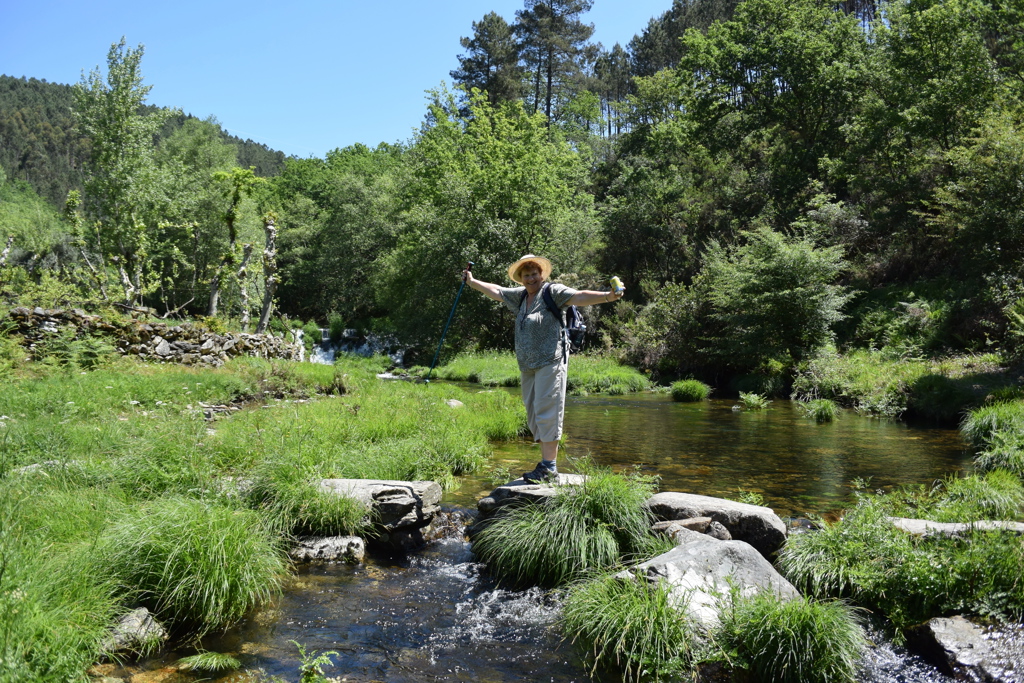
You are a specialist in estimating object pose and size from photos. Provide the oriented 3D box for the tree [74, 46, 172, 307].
[{"bbox_3d":[-11.693,-5.090,23.000,2.800,8.000,2.800,0,2,0],"label":"tree"}]

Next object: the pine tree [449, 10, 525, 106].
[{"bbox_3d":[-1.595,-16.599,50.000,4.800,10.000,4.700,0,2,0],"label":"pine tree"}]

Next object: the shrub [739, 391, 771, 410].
[{"bbox_3d":[3.662,0.891,11.600,0.480,0.310,0.440,0,2,0],"label":"shrub"}]

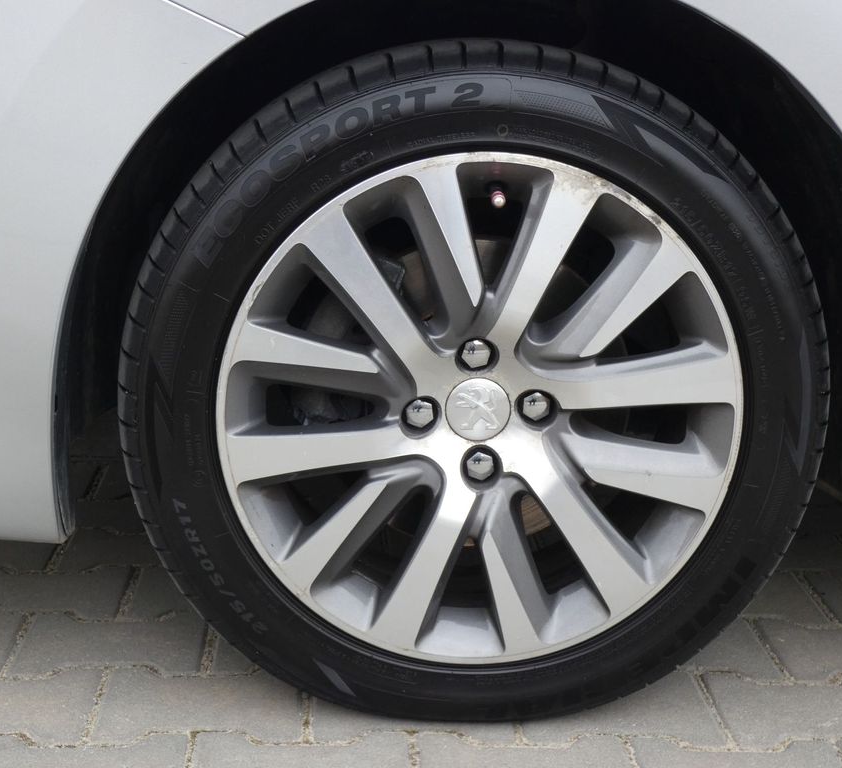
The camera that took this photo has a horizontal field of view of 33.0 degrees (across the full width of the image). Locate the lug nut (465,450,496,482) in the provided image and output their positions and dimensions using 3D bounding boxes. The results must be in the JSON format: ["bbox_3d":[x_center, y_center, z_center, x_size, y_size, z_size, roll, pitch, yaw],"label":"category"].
[{"bbox_3d":[0.055,0.077,1.322,0.025,0.026,0.022,-1,14,-3],"label":"lug nut"}]

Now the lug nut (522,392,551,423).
[{"bbox_3d":[0.107,0.021,1.313,0.025,0.026,0.022,-1,14,-3],"label":"lug nut"}]

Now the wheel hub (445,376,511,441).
[{"bbox_3d":[0.053,0.023,1.307,0.060,0.060,0.020,-1,14,-3],"label":"wheel hub"}]

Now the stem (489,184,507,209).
[{"bbox_3d":[0.070,-0.170,1.285,0.012,0.012,0.032,0,26,-1],"label":"stem"}]

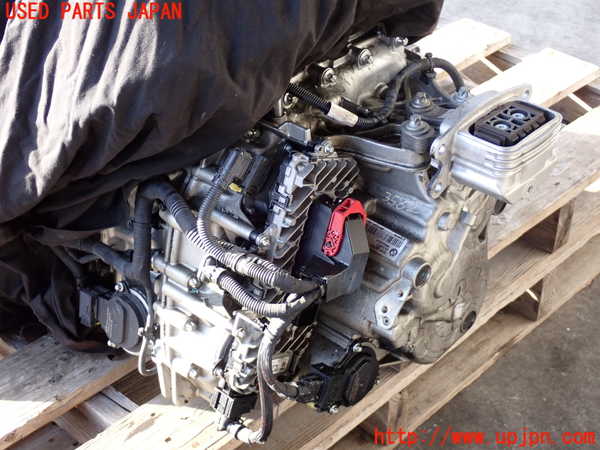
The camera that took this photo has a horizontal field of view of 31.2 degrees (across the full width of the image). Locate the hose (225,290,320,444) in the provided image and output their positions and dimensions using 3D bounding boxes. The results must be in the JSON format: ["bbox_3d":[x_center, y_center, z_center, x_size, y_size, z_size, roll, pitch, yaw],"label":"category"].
[{"bbox_3d":[-0.033,0.158,1.254,0.080,0.250,0.105,-30,44,-35],"label":"hose"}]

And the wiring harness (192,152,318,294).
[{"bbox_3d":[-0.044,0.003,1.170,0.085,0.130,0.155,-30,44,-35],"label":"wiring harness"}]

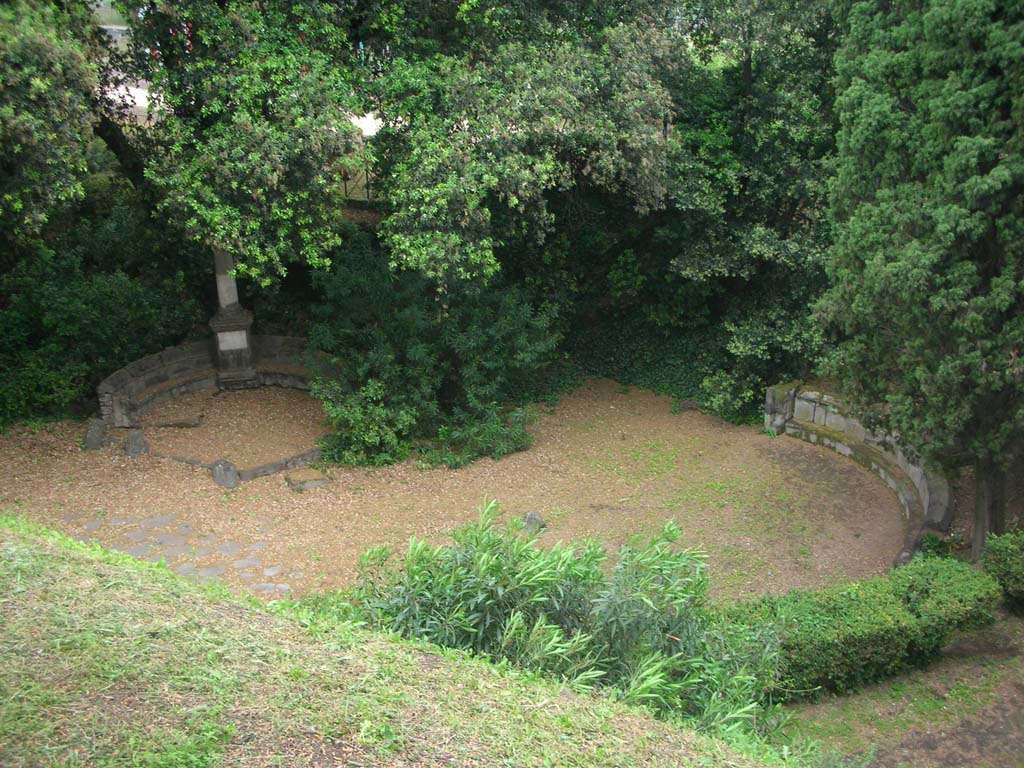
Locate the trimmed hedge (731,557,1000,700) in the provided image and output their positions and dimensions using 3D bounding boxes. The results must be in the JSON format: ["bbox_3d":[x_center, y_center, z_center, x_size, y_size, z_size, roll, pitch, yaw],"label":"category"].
[{"bbox_3d":[5.562,3.869,16.699,4.429,0.876,1.494,-7,21,-19],"label":"trimmed hedge"}]

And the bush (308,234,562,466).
[{"bbox_3d":[-1.730,-1.085,24.815,5.562,4.635,4.120,0,20,0],"label":"bush"}]

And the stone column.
[{"bbox_3d":[-7.674,-2.050,27.994,1.133,4.275,1.133,-6,21,-17],"label":"stone column"}]

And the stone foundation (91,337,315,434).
[{"bbox_3d":[-7.313,-0.180,27.447,6.489,1.133,3.399,-6,21,-17],"label":"stone foundation"}]

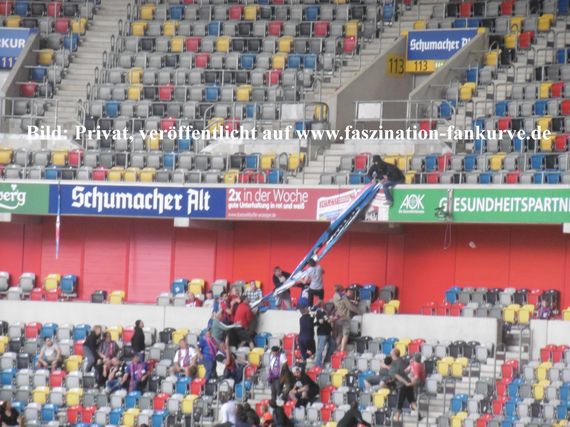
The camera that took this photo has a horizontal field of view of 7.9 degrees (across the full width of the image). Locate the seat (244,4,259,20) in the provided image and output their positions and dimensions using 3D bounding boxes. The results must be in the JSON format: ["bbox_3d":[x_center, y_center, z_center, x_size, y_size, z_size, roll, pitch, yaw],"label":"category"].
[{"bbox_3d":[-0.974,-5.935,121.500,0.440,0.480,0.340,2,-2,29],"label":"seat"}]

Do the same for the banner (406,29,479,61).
[{"bbox_3d":[4.535,-4.788,117.000,2.900,0.820,0.100,1,-2,45],"label":"banner"}]

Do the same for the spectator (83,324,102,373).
[{"bbox_3d":[-5.025,3.638,107.700,0.700,1.500,0.520,1,-2,30],"label":"spectator"}]

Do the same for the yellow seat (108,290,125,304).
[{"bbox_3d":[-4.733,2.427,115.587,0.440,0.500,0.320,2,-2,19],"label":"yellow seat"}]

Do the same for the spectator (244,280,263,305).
[{"bbox_3d":[-0.821,2.373,107.300,0.550,1.250,0.750,1,2,30],"label":"spectator"}]

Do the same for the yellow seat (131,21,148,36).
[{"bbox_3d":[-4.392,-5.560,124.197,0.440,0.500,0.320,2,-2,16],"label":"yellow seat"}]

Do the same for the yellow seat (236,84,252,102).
[{"bbox_3d":[-1.149,-3.403,116.700,0.440,0.480,0.320,1,-2,29],"label":"yellow seat"}]

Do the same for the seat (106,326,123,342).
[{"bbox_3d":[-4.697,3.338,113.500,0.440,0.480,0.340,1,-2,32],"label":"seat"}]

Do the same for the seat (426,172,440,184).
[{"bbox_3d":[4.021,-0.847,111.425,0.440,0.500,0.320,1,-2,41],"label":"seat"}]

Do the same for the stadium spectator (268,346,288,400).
[{"bbox_3d":[-0.214,4.371,110.000,0.500,1.690,0.350,2,-2,20],"label":"stadium spectator"}]

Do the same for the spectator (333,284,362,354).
[{"bbox_3d":[1.562,2.692,104.500,0.600,1.750,0.550,4,-2,-40],"label":"spectator"}]

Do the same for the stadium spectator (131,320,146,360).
[{"bbox_3d":[-3.809,3.614,107.000,0.420,1.750,0.500,3,-2,-5],"label":"stadium spectator"}]

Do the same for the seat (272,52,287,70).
[{"bbox_3d":[-0.157,-4.340,117.500,0.440,0.480,0.320,1,-2,28],"label":"seat"}]

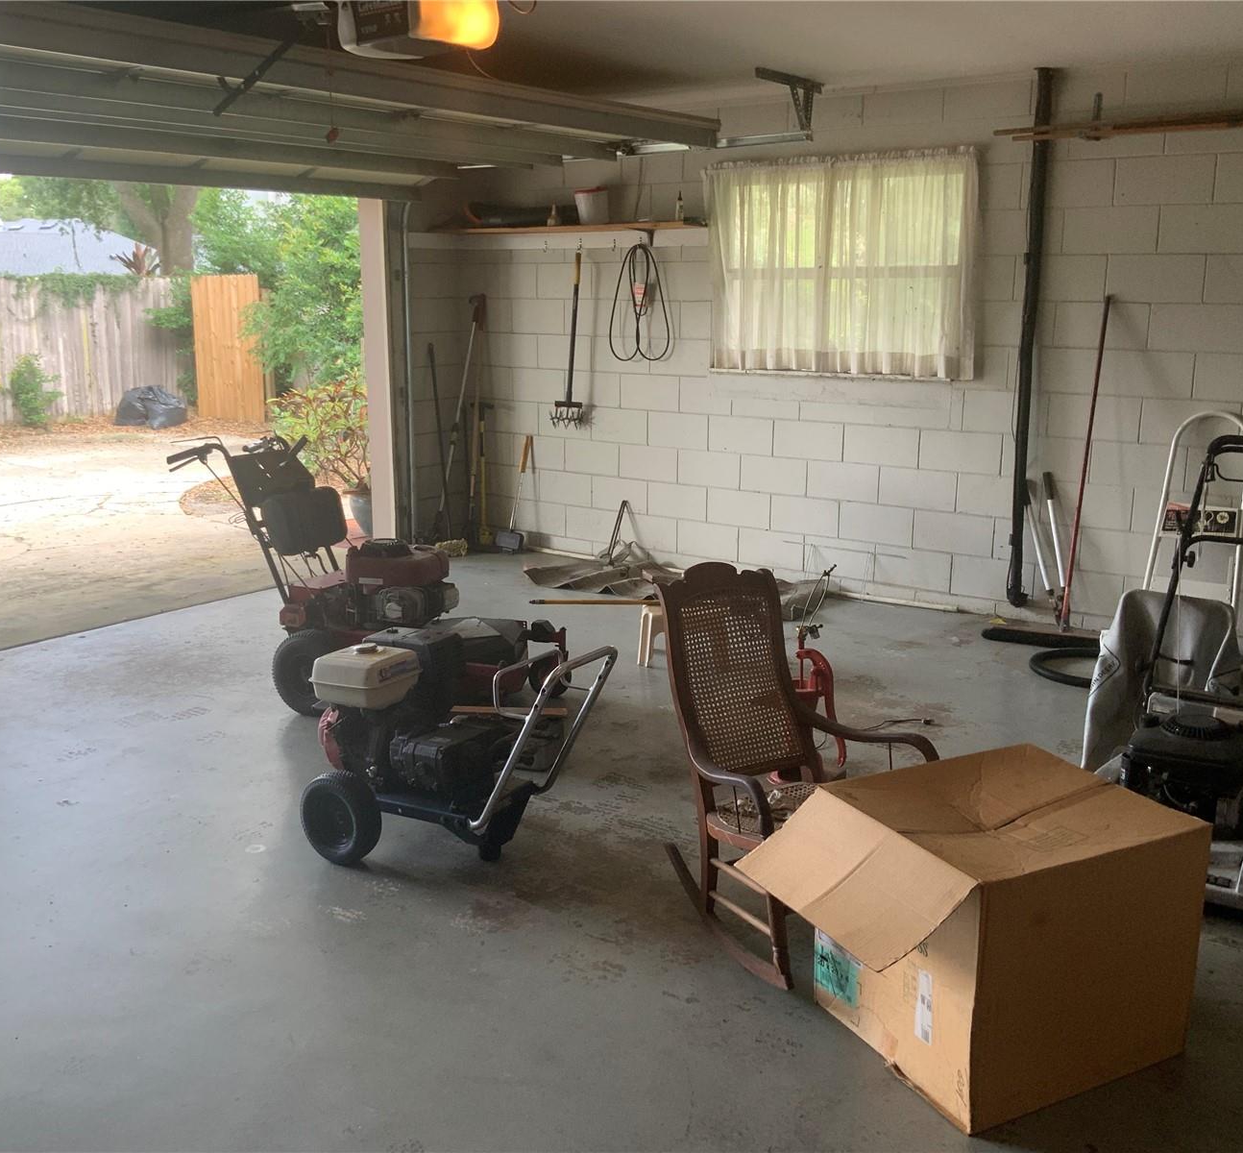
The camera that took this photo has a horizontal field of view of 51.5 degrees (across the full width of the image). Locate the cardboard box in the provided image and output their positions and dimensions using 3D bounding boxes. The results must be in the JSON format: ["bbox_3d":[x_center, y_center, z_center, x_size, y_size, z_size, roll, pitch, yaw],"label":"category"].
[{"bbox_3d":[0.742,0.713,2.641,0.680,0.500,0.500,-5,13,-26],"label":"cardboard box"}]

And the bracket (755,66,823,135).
[{"bbox_3d":[0.783,-2.186,5.976,0.060,0.240,0.650,9,15,35],"label":"bracket"}]

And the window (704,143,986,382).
[{"bbox_3d":[1.063,-1.537,6.383,1.480,1.080,0.130,9,15,35],"label":"window"}]

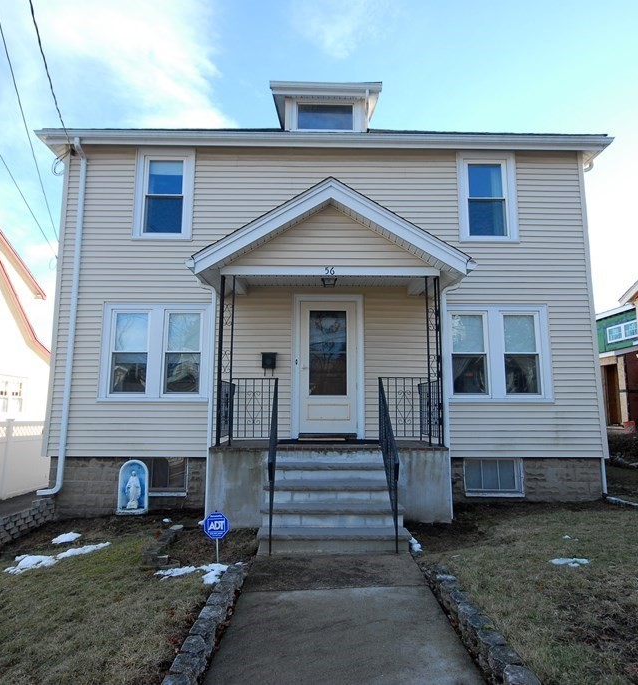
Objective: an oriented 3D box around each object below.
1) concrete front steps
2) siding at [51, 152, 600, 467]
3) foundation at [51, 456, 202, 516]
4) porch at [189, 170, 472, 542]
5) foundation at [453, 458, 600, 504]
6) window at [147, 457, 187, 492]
[{"bbox_3d":[0.150,1.744,5.204,1.550,0.900,1.340,0,-8,-1],"label":"concrete front steps"},{"bbox_3d":[0.152,-0.708,7.620,8.950,5.125,0.300,0,-8,-1],"label":"siding"},{"bbox_3d":[-2.908,2.270,7.234,2.480,0.900,0.280,0,-8,-1],"label":"foundation"},{"bbox_3d":[0.159,0.132,6.662,3.900,4.630,1.570,0,-8,-1],"label":"porch"},{"bbox_3d":[3.211,2.189,7.341,2.500,0.690,0.280,0,-8,-1],"label":"foundation"},{"bbox_3d":[-2.516,2.097,7.163,0.940,0.565,0.120,0,-8,-1],"label":"window"}]

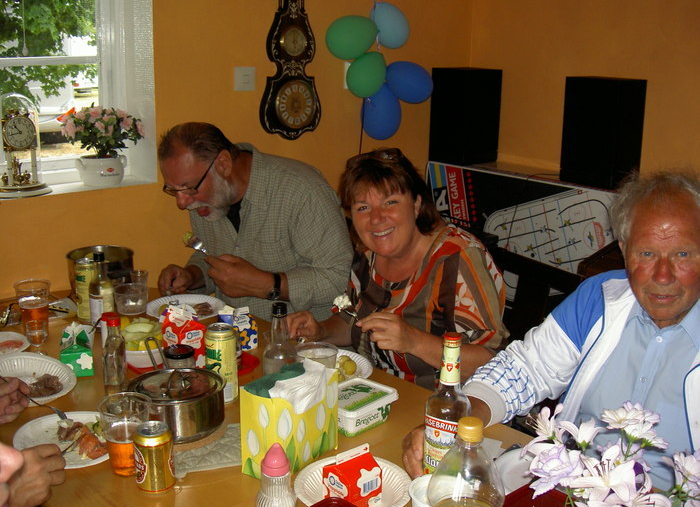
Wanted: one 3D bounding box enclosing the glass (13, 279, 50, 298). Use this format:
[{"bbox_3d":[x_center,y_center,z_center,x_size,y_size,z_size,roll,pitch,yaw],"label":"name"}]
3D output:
[{"bbox_3d":[-0.847,0.147,2.122,0.094,0.129,0.094,1,14,0],"label":"glass"}]

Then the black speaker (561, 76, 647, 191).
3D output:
[{"bbox_3d":[0.958,-0.464,2.979,0.222,0.396,0.212,-13,19,-43],"label":"black speaker"}]

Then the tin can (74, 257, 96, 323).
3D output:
[{"bbox_3d":[-0.737,0.102,2.229,0.066,0.168,0.066,1,15,0],"label":"tin can"}]

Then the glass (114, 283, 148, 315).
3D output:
[{"bbox_3d":[-0.635,0.136,2.299,0.091,0.070,0.091,-3,15,-16],"label":"glass"}]

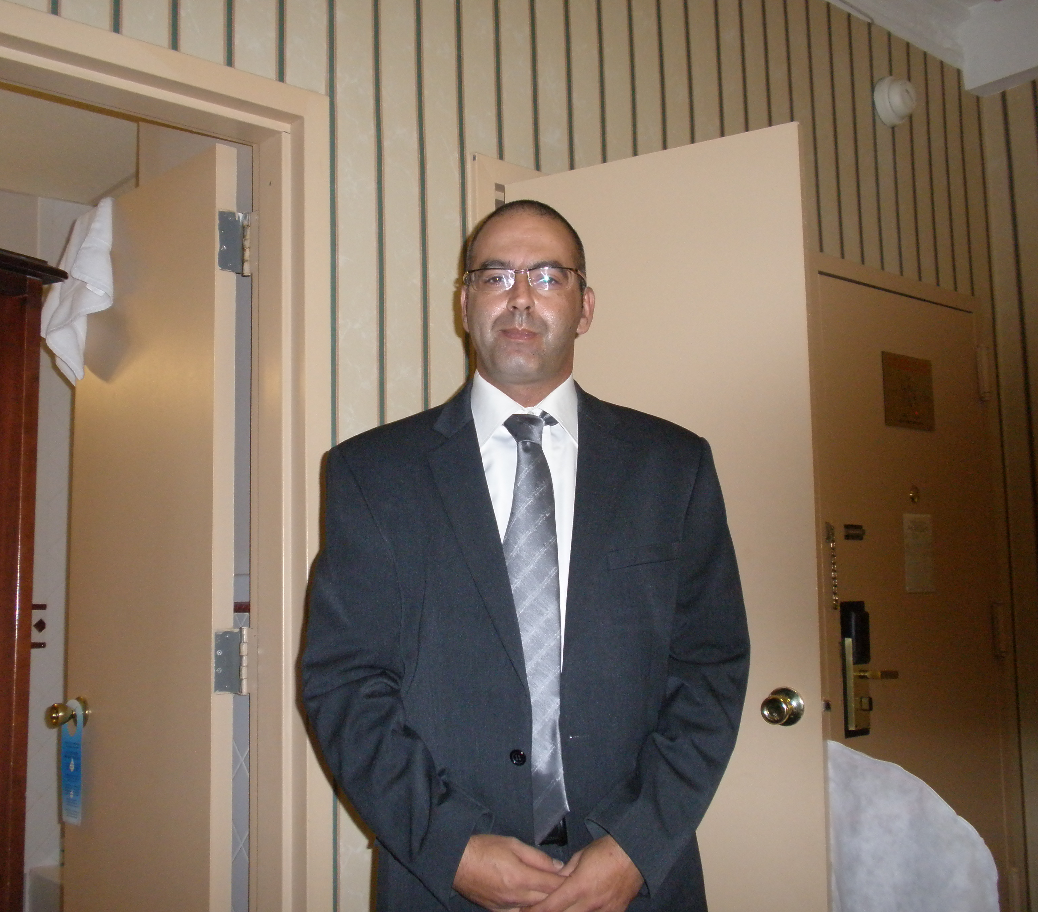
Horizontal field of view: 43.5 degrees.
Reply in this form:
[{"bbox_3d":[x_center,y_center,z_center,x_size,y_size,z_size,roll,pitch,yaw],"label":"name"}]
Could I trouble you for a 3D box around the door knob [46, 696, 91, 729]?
[{"bbox_3d":[-0.927,0.527,2.659,0.064,0.064,0.064,5,-10,-43],"label":"door knob"}]

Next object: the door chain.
[{"bbox_3d":[0.782,0.274,3.249,0.024,0.217,0.016,5,-10,-41],"label":"door chain"}]

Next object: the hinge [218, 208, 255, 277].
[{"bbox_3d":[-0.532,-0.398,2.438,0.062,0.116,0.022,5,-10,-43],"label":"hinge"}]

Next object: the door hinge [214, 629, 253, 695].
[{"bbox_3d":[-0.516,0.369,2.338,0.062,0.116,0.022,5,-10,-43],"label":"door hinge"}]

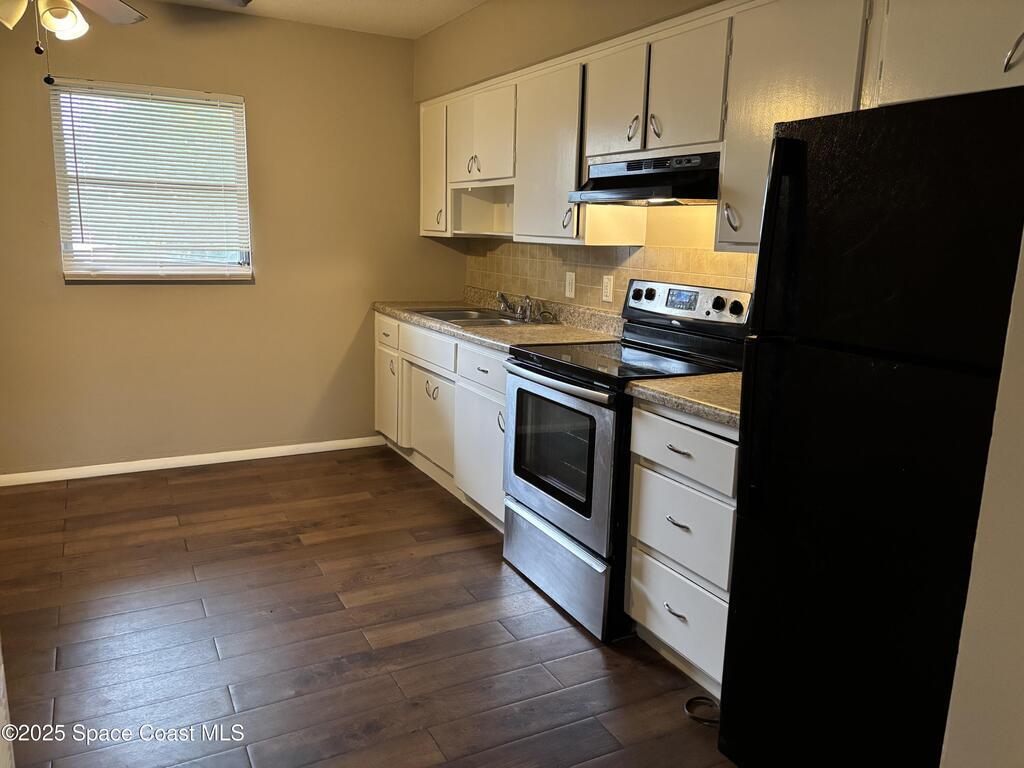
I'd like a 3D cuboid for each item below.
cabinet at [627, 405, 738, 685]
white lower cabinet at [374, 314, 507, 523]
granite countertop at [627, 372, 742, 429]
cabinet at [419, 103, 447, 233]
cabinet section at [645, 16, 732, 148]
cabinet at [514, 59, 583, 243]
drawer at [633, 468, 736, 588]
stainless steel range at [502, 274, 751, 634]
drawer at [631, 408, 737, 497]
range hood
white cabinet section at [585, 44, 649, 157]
[{"bbox_3d":[0.760,0.438,2.457,0.610,0.790,0.515,-4,13,-28],"label":"cabinet"},{"bbox_3d":[-0.156,0.071,4.142,0.610,0.780,1.840,-4,13,-28],"label":"white lower cabinet"},{"bbox_3d":[0.761,0.034,2.369,0.637,0.039,0.522,-4,13,-28],"label":"granite countertop"},{"bbox_3d":[-0.322,-1.265,4.566,0.330,0.755,0.445,-4,13,-28],"label":"cabinet"},{"bbox_3d":[0.732,-1.014,2.698,0.337,0.385,0.400,-4,13,-28],"label":"cabinet section"},{"bbox_3d":[0.292,-1.007,3.438,0.330,0.745,0.605,-4,13,-28],"label":"cabinet"},{"bbox_3d":[0.694,0.402,2.400,0.455,0.241,0.447,-4,13,-28],"label":"drawer"},{"bbox_3d":[0.411,0.216,2.975,0.675,1.183,0.754,-4,13,-28],"label":"stainless steel range"},{"bbox_3d":[0.689,0.176,2.376,0.455,0.141,0.460,-4,13,-28],"label":"drawer"},{"bbox_3d":[0.576,-0.742,2.841,0.420,0.150,0.756,-4,13,-28],"label":"range hood"},{"bbox_3d":[0.542,-1.088,3.044,0.337,0.385,0.397,-4,13,-28],"label":"white cabinet section"}]

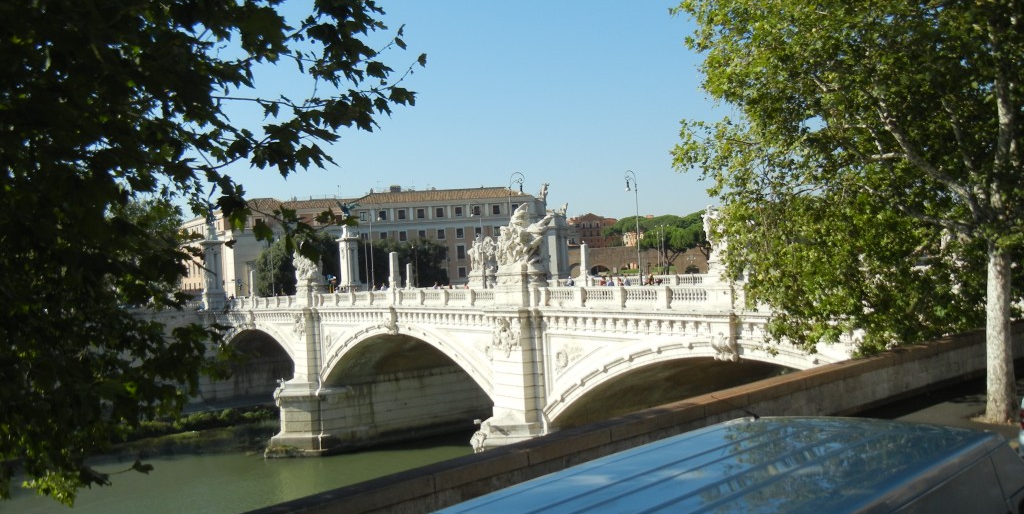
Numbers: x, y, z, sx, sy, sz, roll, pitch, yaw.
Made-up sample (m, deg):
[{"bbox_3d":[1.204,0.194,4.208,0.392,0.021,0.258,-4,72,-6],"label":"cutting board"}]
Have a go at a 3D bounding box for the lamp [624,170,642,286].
[{"bbox_3d":[9.837,-2.029,71.836,1.500,10.037,0.400,-2,-1,-35],"label":"lamp"}]

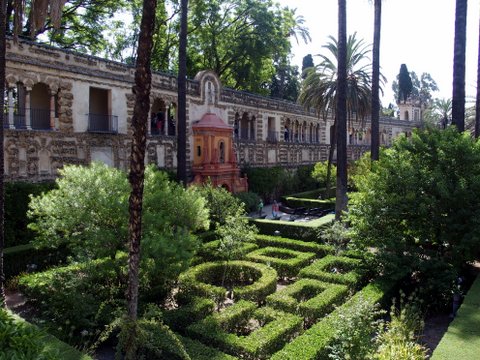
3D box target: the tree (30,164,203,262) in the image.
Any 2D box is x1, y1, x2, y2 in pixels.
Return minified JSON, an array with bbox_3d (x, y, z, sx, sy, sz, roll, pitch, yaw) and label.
[{"bbox_3d":[-6.364,1.800,20.173,8.700,5.310,7.300,-1,4,-17],"label":"tree"}]

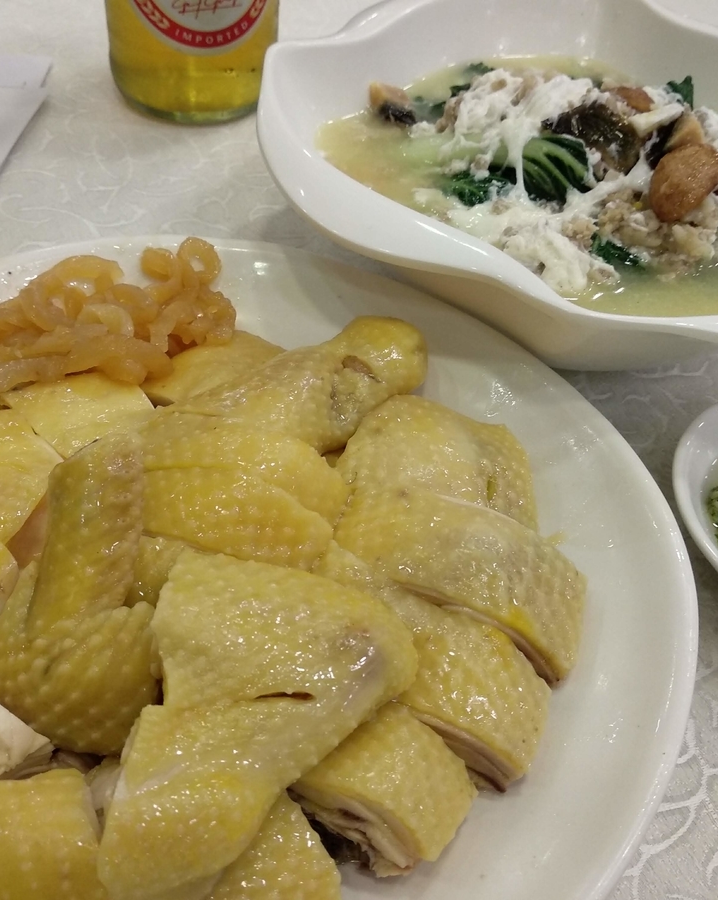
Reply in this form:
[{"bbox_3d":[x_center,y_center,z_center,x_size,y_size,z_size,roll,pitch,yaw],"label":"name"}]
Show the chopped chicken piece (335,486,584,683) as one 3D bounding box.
[{"bbox_3d":[0.022,0.034,0.216,0.054,0.029,0.028,16,47,9],"label":"chopped chicken piece"}]

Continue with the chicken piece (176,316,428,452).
[{"bbox_3d":[-0.016,-0.017,0.257,0.071,0.029,0.031,-16,51,-20],"label":"chicken piece"}]

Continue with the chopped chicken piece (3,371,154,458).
[{"bbox_3d":[-0.073,-0.004,0.239,0.035,0.023,0.027,-19,52,-23],"label":"chopped chicken piece"}]

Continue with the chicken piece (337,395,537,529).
[{"bbox_3d":[0.019,0.010,0.237,0.047,0.030,0.035,0,47,-7],"label":"chicken piece"}]

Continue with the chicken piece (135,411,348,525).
[{"bbox_3d":[-0.029,0.009,0.223,0.048,0.025,0.030,8,47,1],"label":"chicken piece"}]

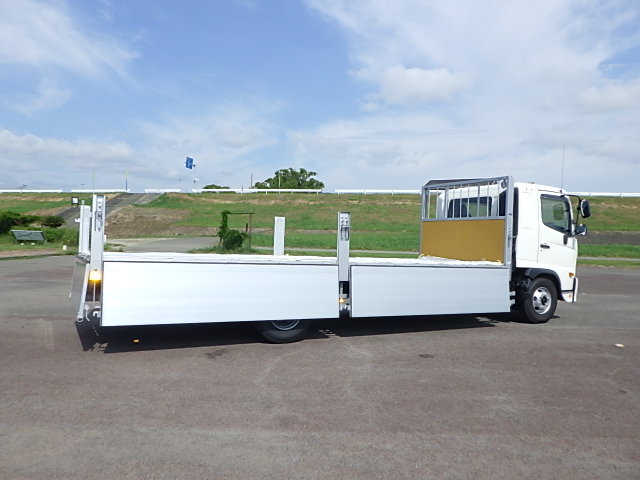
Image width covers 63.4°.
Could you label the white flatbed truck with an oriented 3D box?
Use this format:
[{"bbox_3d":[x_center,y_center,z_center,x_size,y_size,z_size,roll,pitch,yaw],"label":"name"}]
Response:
[{"bbox_3d":[0.659,0.130,9.019,8.914,2.623,2.512,1,0,-28],"label":"white flatbed truck"}]

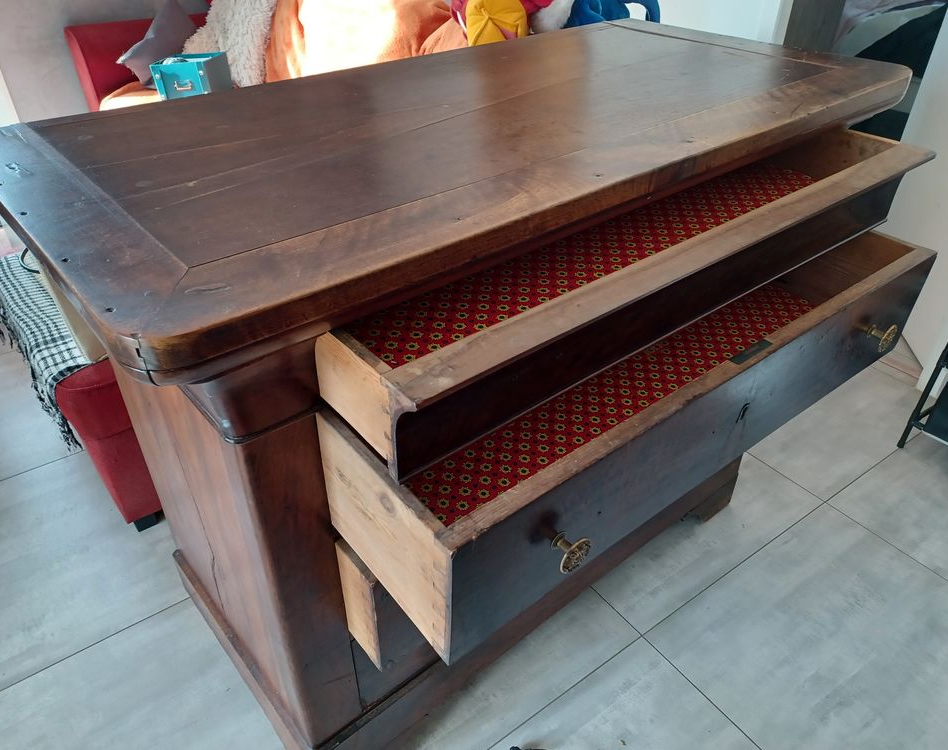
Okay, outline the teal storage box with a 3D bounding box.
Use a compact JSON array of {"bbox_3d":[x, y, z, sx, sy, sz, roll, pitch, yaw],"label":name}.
[{"bbox_3d":[-1.034,-1.097,2.676,0.207,0.145,0.171,2,35,12],"label":"teal storage box"}]

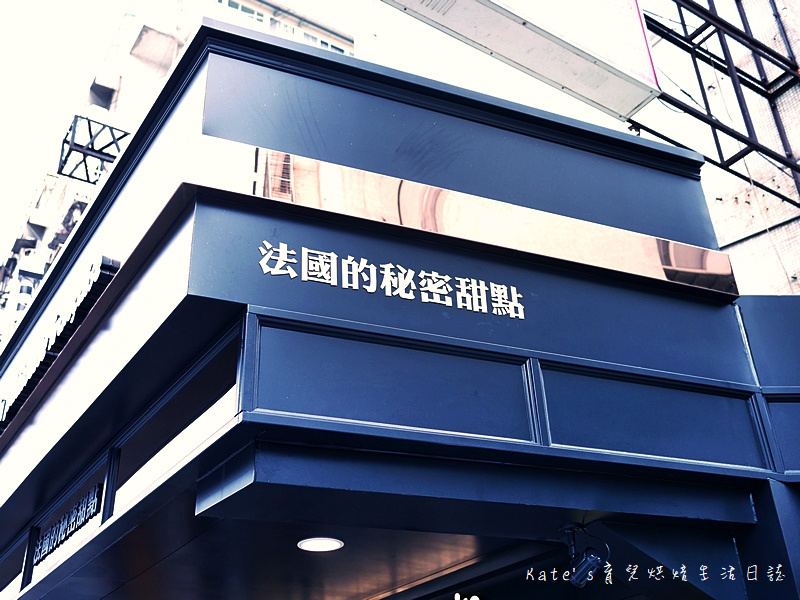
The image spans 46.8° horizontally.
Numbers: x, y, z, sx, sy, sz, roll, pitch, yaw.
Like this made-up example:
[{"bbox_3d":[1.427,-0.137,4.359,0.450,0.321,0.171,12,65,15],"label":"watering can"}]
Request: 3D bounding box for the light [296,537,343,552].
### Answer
[{"bbox_3d":[-0.298,0.918,3.485,0.178,0.030,0.178,-3,-29,-1],"label":"light"}]

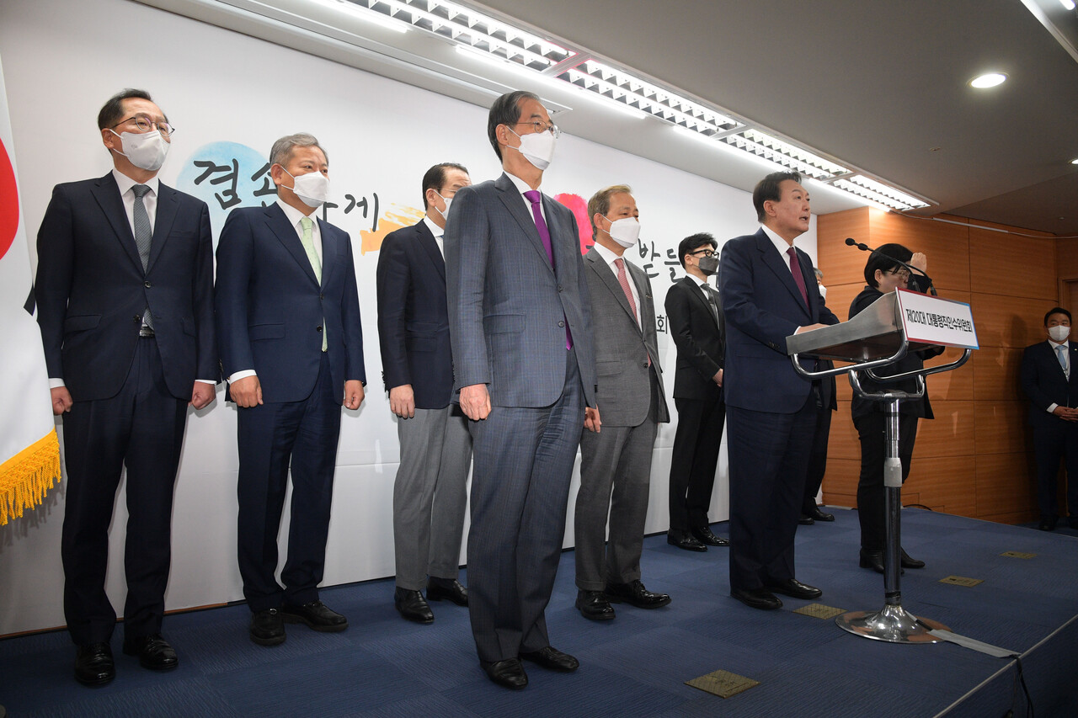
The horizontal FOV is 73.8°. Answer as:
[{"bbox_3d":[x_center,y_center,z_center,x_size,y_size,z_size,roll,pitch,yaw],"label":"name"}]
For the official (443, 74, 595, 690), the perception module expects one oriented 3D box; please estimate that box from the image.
[{"bbox_3d":[-0.041,0.051,2.215,0.559,1.788,0.353,3,-4,-39],"label":"official"}]

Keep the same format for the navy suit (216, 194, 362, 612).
[{"bbox_3d":[-0.878,0.171,2.560,0.539,1.499,0.323,4,-5,-44],"label":"navy suit"}]

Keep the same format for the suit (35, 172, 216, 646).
[{"bbox_3d":[-1.260,0.148,2.208,0.519,1.499,0.323,3,-4,-34],"label":"suit"}]

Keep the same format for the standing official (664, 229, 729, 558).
[{"bbox_3d":[0.926,0.168,4.127,0.519,1.788,0.392,3,-4,-39],"label":"standing official"}]

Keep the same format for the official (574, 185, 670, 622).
[{"bbox_3d":[0.327,0.137,2.896,0.519,1.700,0.353,4,-5,-44],"label":"official"}]

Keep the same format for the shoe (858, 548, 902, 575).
[{"bbox_3d":[1.670,0.980,3.478,0.098,0.103,0.250,2,-4,-31],"label":"shoe"}]

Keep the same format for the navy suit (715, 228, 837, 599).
[{"bbox_3d":[1.022,0.202,3.035,0.608,1.539,0.441,3,-4,-41],"label":"navy suit"}]

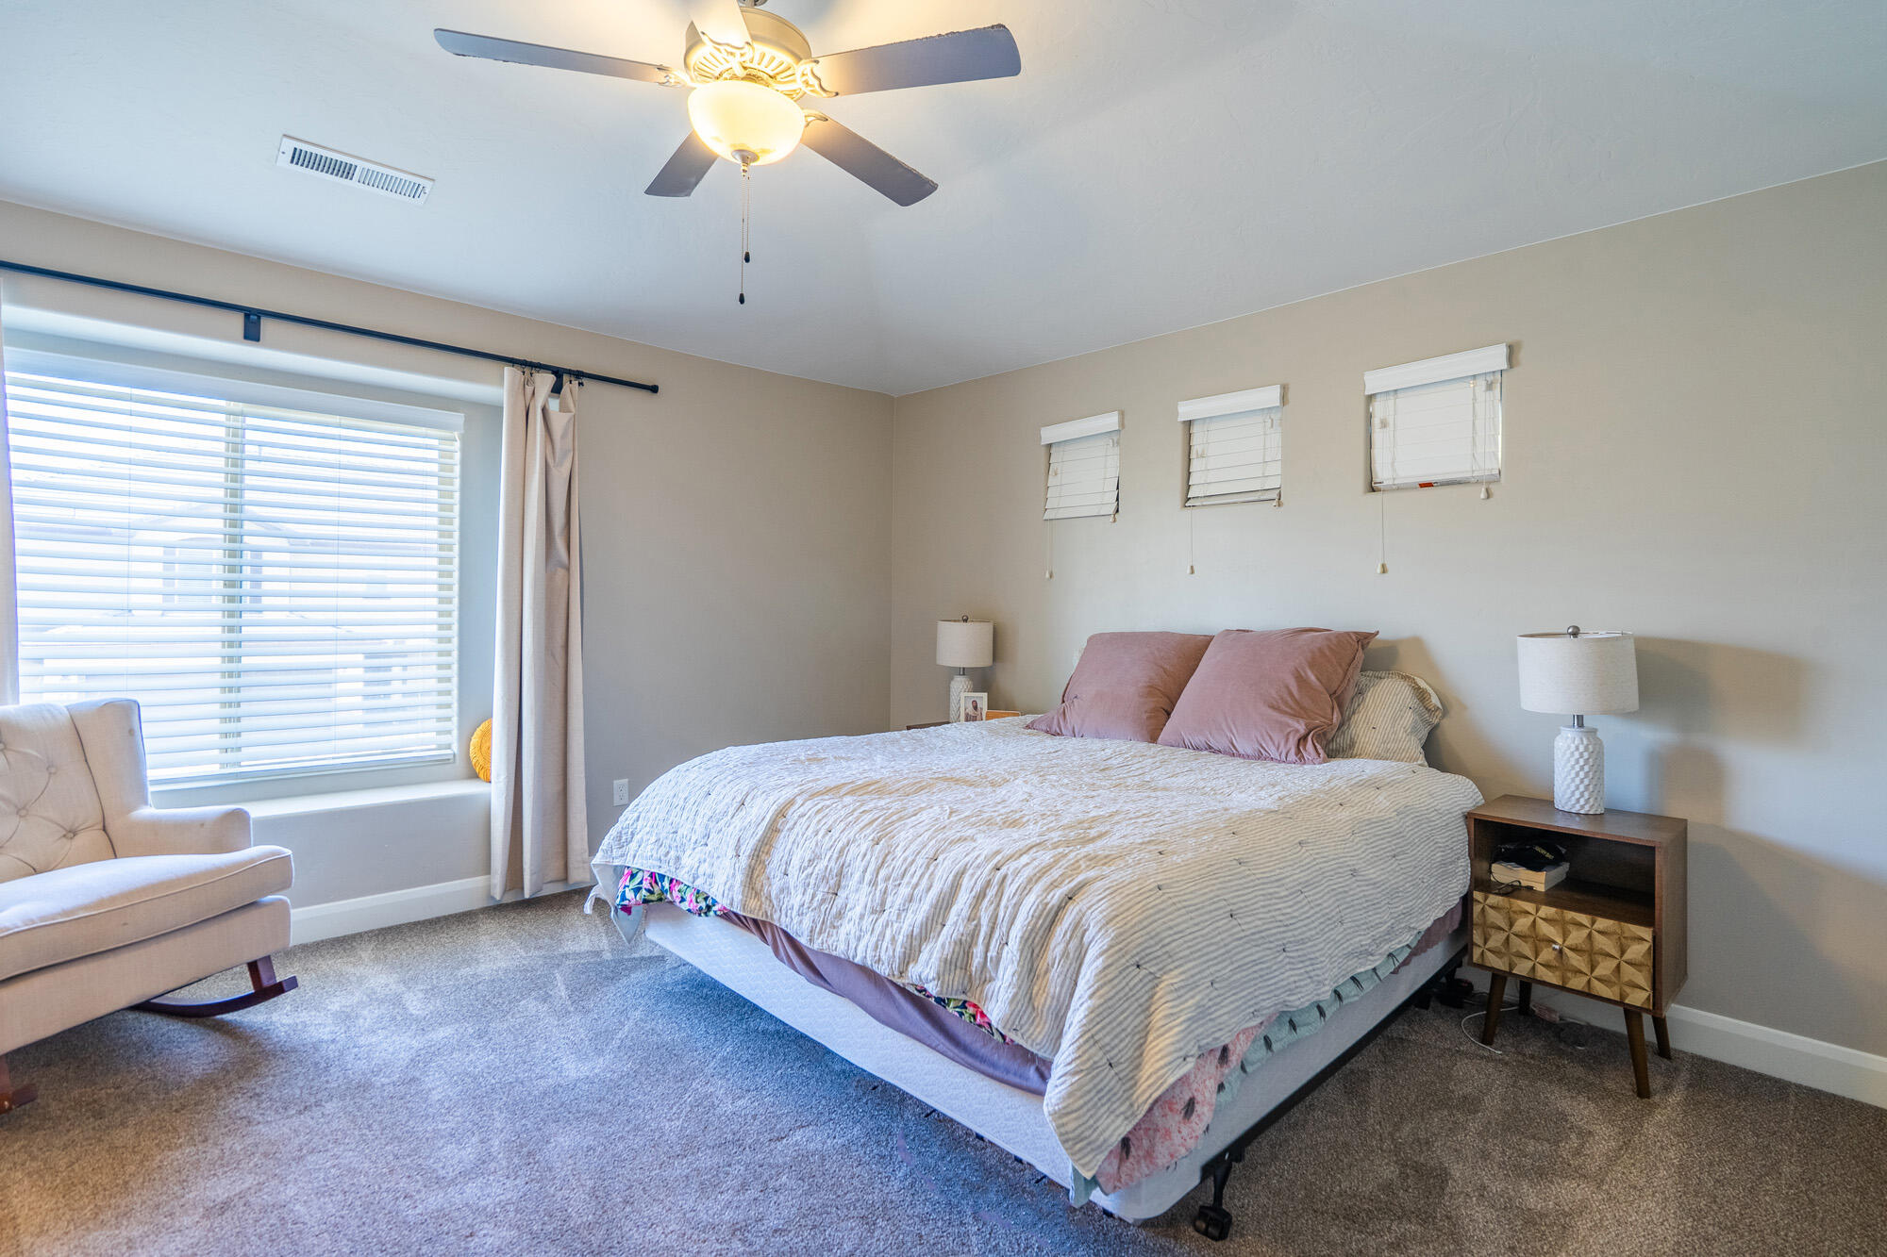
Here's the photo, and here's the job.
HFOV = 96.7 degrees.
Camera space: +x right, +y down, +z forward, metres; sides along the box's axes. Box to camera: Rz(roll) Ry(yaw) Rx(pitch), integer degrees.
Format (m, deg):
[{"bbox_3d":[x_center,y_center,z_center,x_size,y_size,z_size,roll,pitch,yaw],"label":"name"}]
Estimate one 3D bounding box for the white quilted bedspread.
[{"bbox_3d":[0.288,0.651,2.666,1.874,0.508,1.997,0,1,-43],"label":"white quilted bedspread"}]

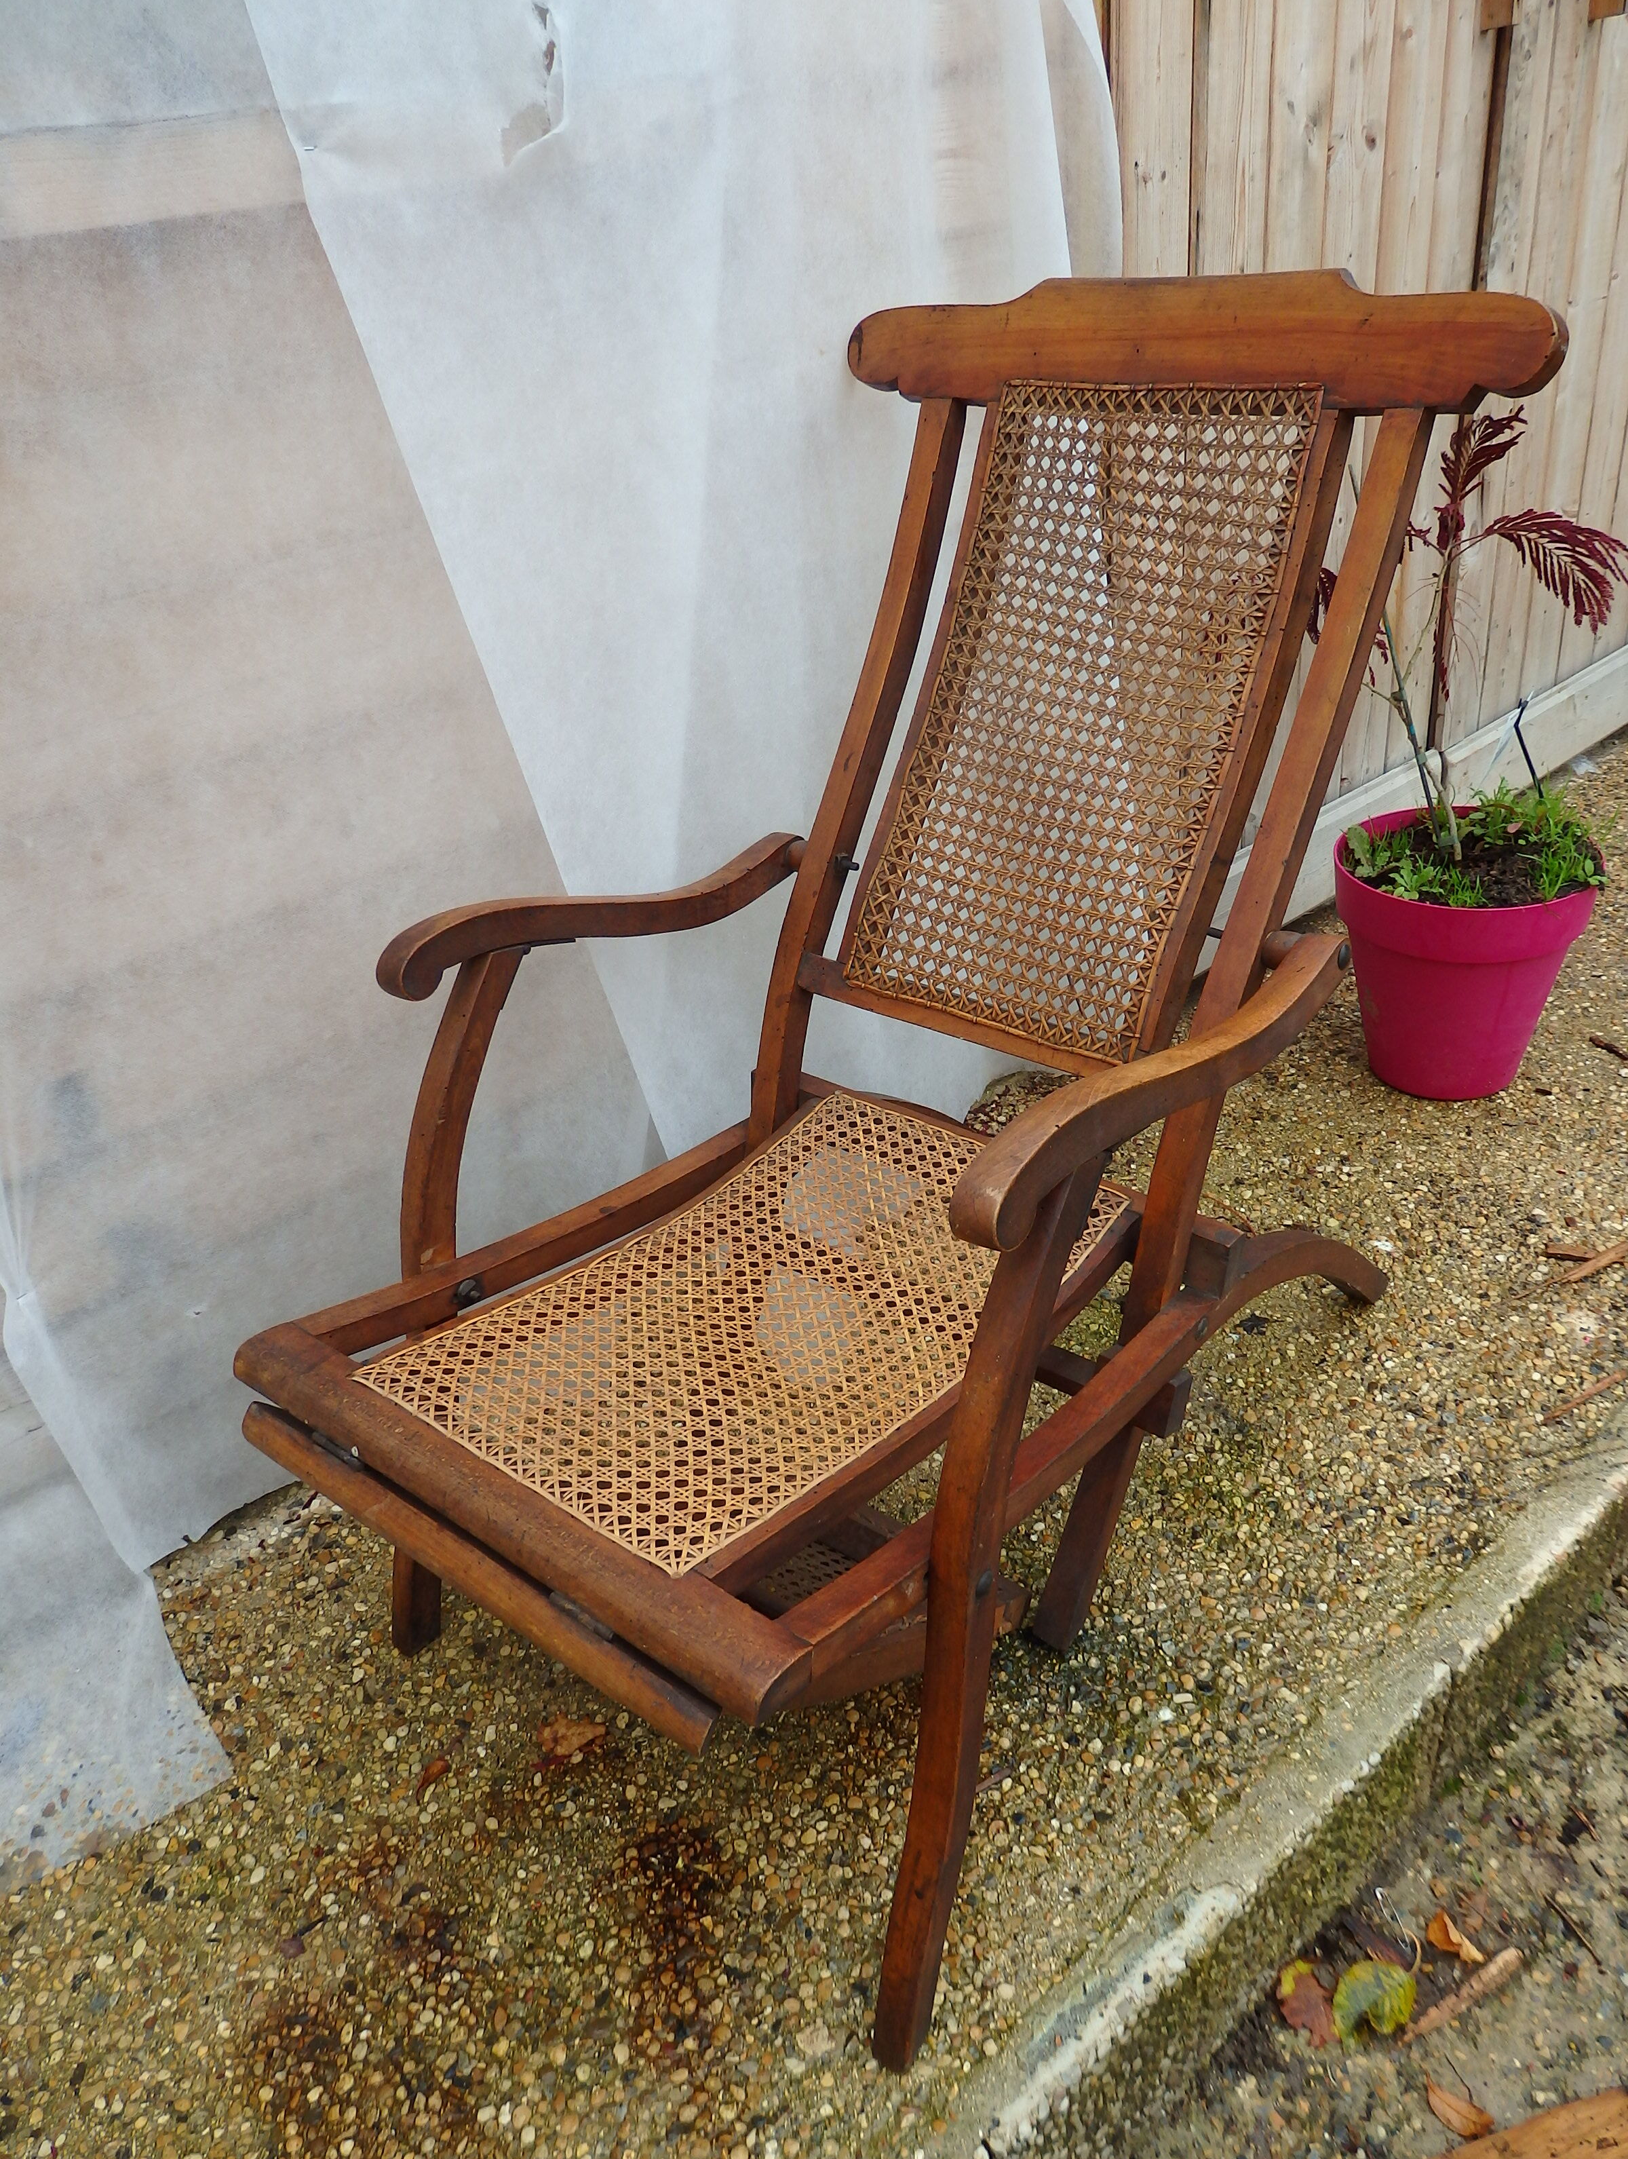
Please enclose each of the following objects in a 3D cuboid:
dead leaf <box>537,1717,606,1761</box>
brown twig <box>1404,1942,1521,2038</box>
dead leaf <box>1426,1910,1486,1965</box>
[{"bbox_3d":[-0.193,0.517,1.233,0.054,0.010,0.034,5,32,18],"label":"dead leaf"},{"bbox_3d":[0.480,0.676,1.158,0.110,0.014,0.016,-21,34,-20],"label":"brown twig"},{"bbox_3d":[0.484,0.657,1.194,0.026,0.016,0.044,-18,33,-21],"label":"dead leaf"}]

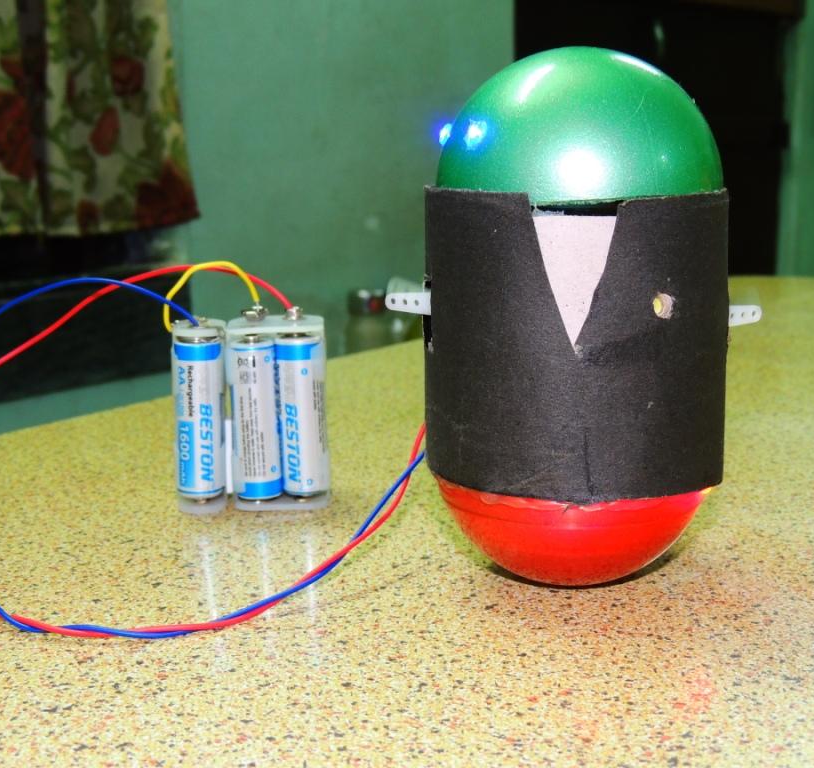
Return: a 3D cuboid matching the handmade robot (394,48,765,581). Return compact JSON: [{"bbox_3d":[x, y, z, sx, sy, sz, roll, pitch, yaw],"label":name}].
[{"bbox_3d":[0.043,-0.016,0.324,0.095,0.136,0.077,0,10,5],"label":"handmade robot"}]

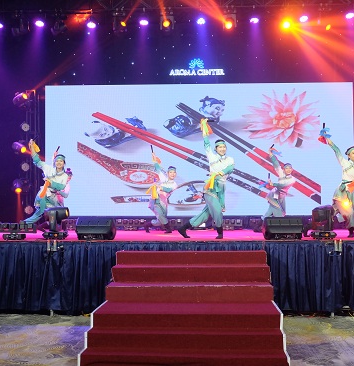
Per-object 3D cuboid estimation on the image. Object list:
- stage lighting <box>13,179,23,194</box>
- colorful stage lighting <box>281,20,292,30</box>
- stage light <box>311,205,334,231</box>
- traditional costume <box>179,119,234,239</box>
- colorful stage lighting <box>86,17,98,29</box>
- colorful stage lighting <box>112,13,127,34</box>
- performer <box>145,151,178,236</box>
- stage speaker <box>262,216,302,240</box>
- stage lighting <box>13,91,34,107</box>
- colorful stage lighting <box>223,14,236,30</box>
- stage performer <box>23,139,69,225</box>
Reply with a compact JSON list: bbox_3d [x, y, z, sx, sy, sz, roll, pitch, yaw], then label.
[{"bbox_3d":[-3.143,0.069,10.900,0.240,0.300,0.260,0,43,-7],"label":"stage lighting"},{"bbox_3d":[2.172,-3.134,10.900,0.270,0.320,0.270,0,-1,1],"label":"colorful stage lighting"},{"bbox_3d":[2.172,0.549,8.150,0.350,0.450,0.340,-2,-3,34],"label":"stage light"},{"bbox_3d":[0.454,-0.069,8.450,0.830,1.830,0.600,0,-2,-12],"label":"traditional costume"},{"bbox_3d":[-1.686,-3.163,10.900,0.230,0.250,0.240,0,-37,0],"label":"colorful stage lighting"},{"bbox_3d":[-1.130,-3.183,10.900,0.300,0.420,0.290,0,-1,-18],"label":"colorful stage lighting"},{"bbox_3d":[-0.291,0.159,9.700,0.570,1.440,0.500,0,-1,-11],"label":"performer"},{"bbox_3d":[1.630,0.692,8.450,0.570,0.350,0.430,0,-1,-6],"label":"stage speaker"},{"bbox_3d":[-3.379,-1.860,12.100,0.360,0.350,0.420,2,-18,-45],"label":"stage lighting"},{"bbox_3d":[1.089,-3.329,11.400,0.300,0.360,0.300,-1,-2,6],"label":"colorful stage lighting"},{"bbox_3d":[-2.070,0.087,8.650,0.780,1.500,0.600,0,-1,-7],"label":"stage performer"}]

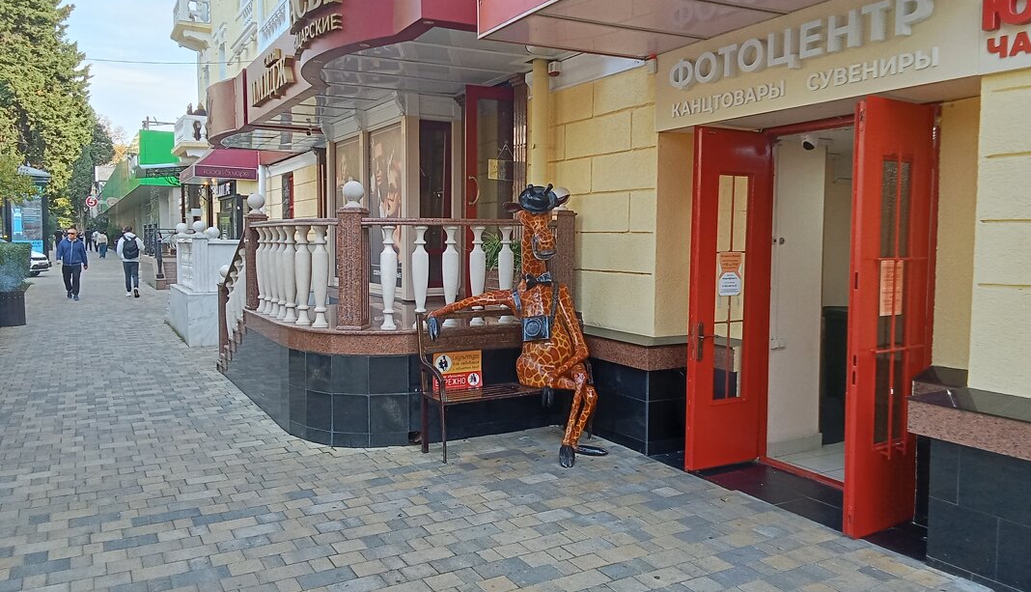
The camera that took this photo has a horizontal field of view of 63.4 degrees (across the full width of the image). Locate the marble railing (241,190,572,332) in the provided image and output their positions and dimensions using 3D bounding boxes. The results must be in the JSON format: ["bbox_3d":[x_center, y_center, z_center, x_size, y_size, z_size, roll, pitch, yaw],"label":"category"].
[{"bbox_3d":[-1.108,-0.396,7.556,2.250,1.140,2.650,-2,5,-28],"label":"marble railing"}]

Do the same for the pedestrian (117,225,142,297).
[{"bbox_3d":[-9.631,-0.861,20.800,0.580,1.780,0.420,-2,5,-28],"label":"pedestrian"}]

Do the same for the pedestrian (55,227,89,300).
[{"bbox_3d":[-10.851,-0.791,20.400,0.720,1.750,0.450,-2,5,-28],"label":"pedestrian"}]

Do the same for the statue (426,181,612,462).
[{"bbox_3d":[0.032,0.176,5.957,1.300,1.960,0.800,-2,5,-24],"label":"statue"}]

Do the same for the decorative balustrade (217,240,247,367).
[{"bbox_3d":[-3.024,0.122,9.049,0.250,1.580,1.850,-2,5,-28],"label":"decorative balustrade"}]

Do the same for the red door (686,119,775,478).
[{"bbox_3d":[1.429,0.038,5.629,0.620,2.250,0.060,-2,5,-27],"label":"red door"}]

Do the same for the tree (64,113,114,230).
[{"bbox_3d":[-33.730,-8.824,66.000,4.000,11.100,4.000,-2,5,-28],"label":"tree"}]

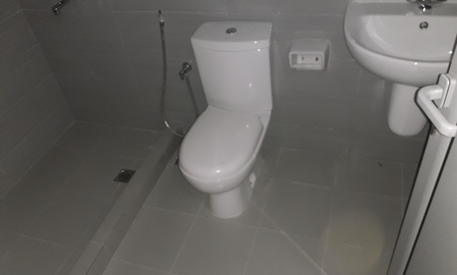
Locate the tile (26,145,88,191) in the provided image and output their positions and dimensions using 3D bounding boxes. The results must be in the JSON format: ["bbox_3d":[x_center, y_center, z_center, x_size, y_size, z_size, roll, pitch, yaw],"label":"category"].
[{"bbox_3d":[-0.995,0.172,2.081,0.314,0.012,0.302,6,41,17],"label":"tile"}]

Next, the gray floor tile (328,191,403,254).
[{"bbox_3d":[0.609,0.360,1.584,0.302,0.012,0.302,6,41,17],"label":"gray floor tile"}]

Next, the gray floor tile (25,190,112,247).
[{"bbox_3d":[-0.793,0.393,1.771,0.302,0.012,0.302,6,41,17],"label":"gray floor tile"}]

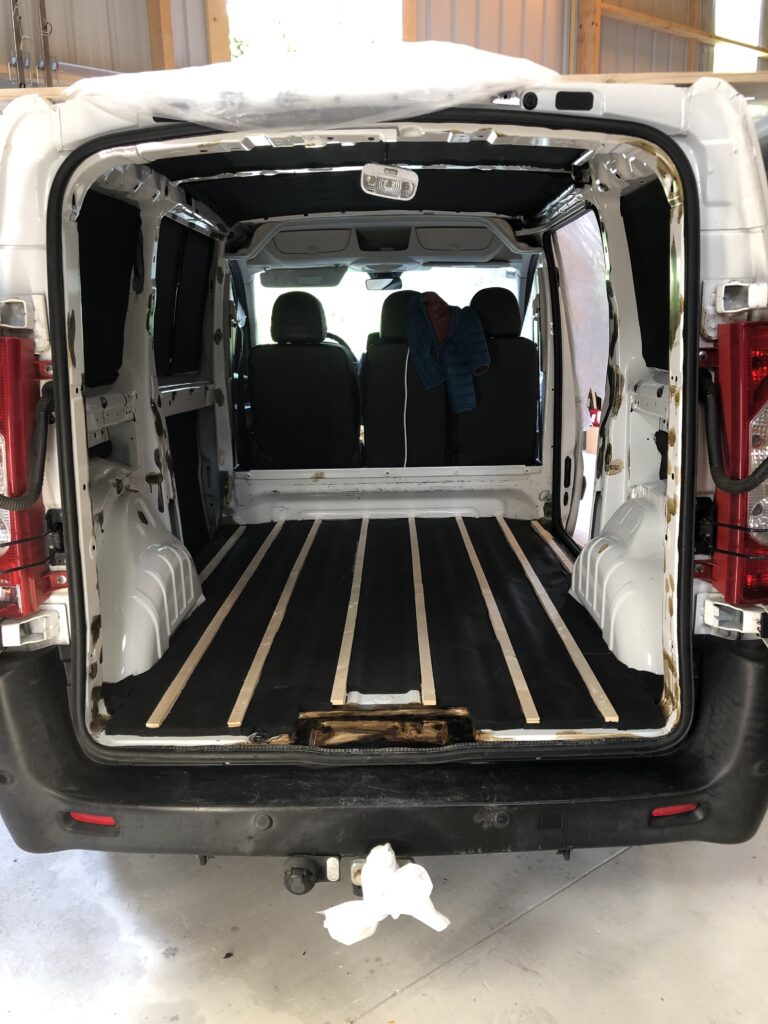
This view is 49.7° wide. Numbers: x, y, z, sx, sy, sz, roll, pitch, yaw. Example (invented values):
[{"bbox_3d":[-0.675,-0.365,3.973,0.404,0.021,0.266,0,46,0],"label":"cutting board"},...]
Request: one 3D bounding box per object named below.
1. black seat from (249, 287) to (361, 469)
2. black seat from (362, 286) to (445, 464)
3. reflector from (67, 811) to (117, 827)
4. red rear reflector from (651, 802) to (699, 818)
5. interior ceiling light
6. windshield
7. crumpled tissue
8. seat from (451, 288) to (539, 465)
[{"bbox_3d":[-0.390,-0.583,4.420,0.520,1.116,0.780,-1,12,1],"label":"black seat"},{"bbox_3d":[0.105,-0.589,4.413,0.440,1.111,0.780,-1,12,1],"label":"black seat"},{"bbox_3d":[-0.616,0.648,1.750,0.105,0.027,0.022,2,12,16],"label":"reflector"},{"bbox_3d":[0.605,0.614,1.716,0.107,0.027,0.020,-4,13,-16],"label":"red rear reflector"},{"bbox_3d":[0.014,-0.844,2.121,0.148,0.083,0.040,9,12,-2],"label":"interior ceiling light"},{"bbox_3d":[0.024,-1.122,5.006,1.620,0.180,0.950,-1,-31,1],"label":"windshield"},{"bbox_3d":[0.003,0.757,1.644,0.250,0.175,0.120,-1,12,1],"label":"crumpled tissue"},{"bbox_3d":[0.542,-0.597,4.407,0.450,1.111,0.780,-1,12,1],"label":"seat"}]

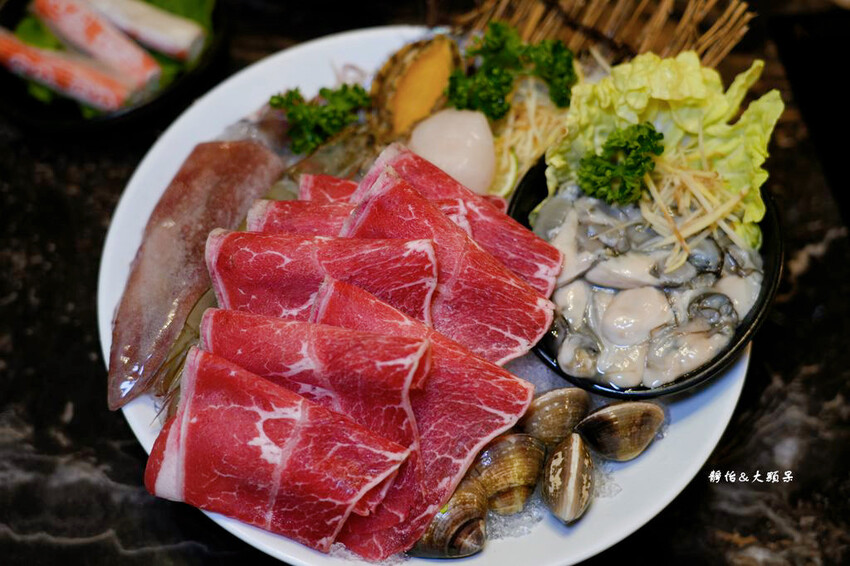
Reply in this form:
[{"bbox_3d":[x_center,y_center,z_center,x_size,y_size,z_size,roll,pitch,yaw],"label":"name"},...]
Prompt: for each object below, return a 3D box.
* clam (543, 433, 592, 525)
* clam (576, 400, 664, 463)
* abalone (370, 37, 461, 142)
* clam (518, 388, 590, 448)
[{"bbox_3d":[0.066,0.090,0.554,0.023,0.035,0.044,7,72,-5],"label":"clam"},{"bbox_3d":[0.092,0.070,0.567,0.043,0.035,0.022,-7,61,-7],"label":"clam"},{"bbox_3d":[-0.005,-0.107,0.659,0.049,0.026,0.065,32,77,-22],"label":"abalone"},{"bbox_3d":[0.060,0.064,0.566,0.041,0.034,0.023,-25,71,-12],"label":"clam"}]

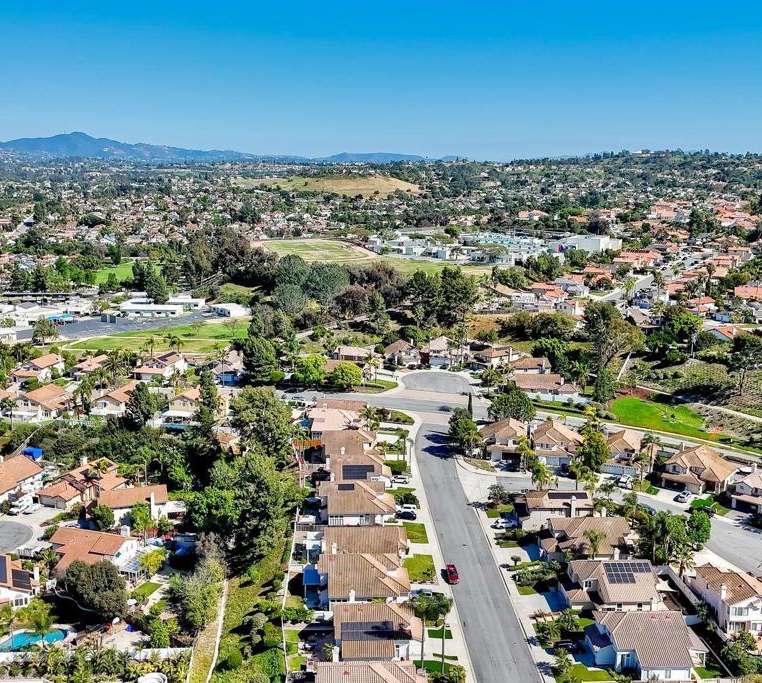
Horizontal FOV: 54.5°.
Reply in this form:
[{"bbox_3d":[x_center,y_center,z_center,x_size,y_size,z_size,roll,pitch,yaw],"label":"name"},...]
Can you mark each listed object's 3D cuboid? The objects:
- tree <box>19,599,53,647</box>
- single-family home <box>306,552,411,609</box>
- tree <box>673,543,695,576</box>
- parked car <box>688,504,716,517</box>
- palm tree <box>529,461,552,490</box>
[{"bbox_3d":[-60.380,50.340,131.700,5.600,8.700,5.600,0,14,0],"label":"tree"},{"bbox_3d":[-2.800,39.940,122.770,16.000,8.200,12.500,-1,14,-2],"label":"single-family home"},{"bbox_3d":[58.760,42.330,143.010,4.400,7.400,4.400,0,14,0],"label":"tree"},{"bbox_3d":[67.520,35.700,155.570,1.900,1.600,4.900,-13,19,-41],"label":"parked car"},{"bbox_3d":[40.290,34.430,185.700,5.400,9.200,5.400,0,14,0],"label":"palm tree"}]

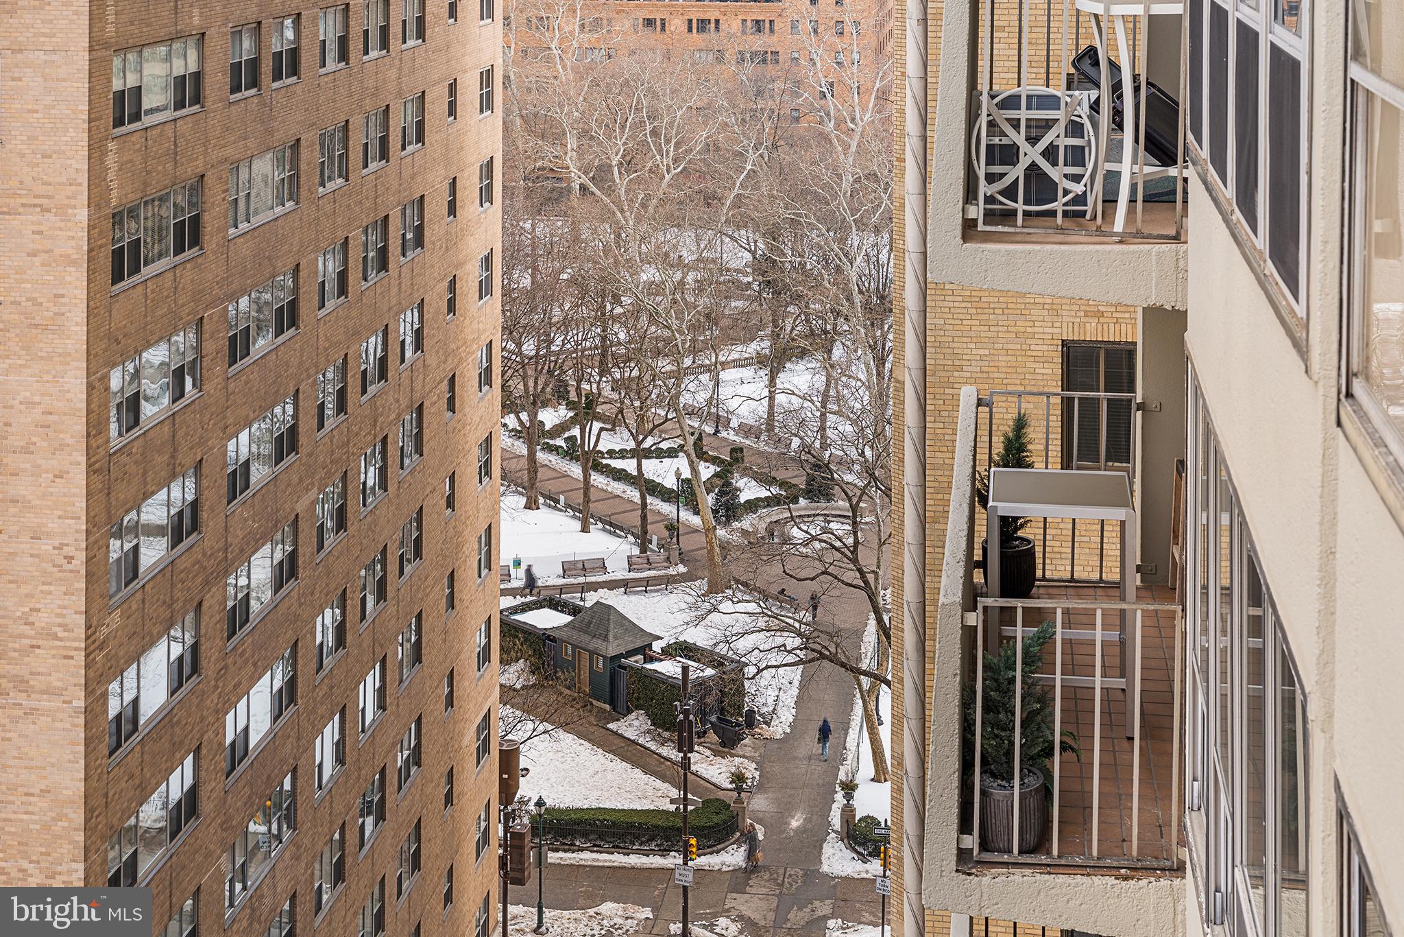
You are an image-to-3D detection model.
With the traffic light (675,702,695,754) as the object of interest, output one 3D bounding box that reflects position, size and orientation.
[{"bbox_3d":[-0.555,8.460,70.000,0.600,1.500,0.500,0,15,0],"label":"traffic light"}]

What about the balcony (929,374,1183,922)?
[{"bbox_3d":[1.754,0.731,10.635,1.173,1.367,3.825,2,15,7],"label":"balcony"}]

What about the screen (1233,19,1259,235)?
[{"bbox_3d":[1.628,-1.039,6.408,0.030,0.575,0.630,2,15,7],"label":"screen"}]

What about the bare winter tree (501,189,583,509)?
[{"bbox_3d":[-8.813,-6.265,113.000,6.000,16.500,6.000,0,15,0],"label":"bare winter tree"}]

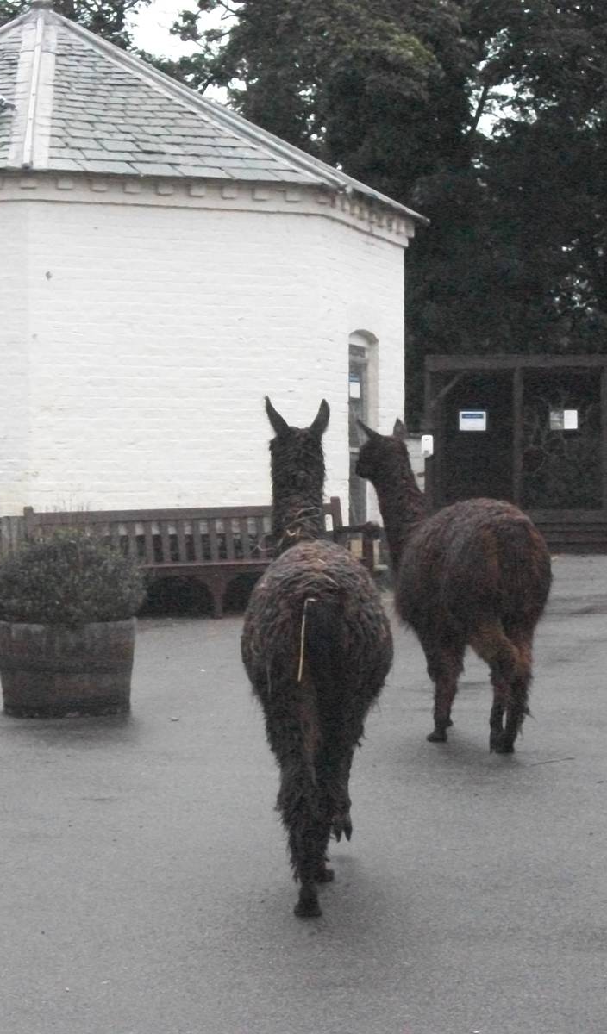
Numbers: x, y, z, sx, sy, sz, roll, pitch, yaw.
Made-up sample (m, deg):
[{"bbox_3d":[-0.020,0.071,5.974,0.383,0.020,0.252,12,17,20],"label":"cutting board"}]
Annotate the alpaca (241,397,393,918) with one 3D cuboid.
[{"bbox_3d":[0.027,0.376,7.415,0.450,1.460,1.200,0,2,-4],"label":"alpaca"}]

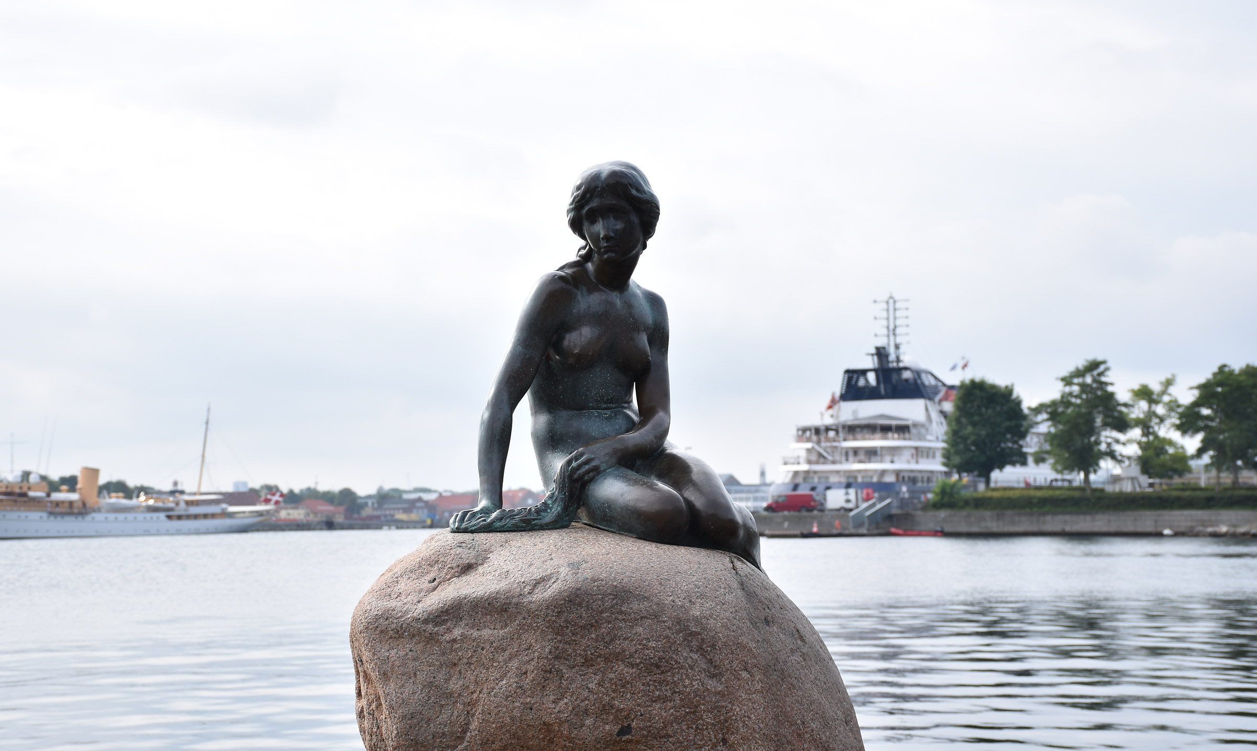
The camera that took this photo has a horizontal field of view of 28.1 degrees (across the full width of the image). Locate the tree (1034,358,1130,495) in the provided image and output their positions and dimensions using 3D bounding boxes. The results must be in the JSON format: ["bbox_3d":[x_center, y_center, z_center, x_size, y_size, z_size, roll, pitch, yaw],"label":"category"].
[{"bbox_3d":[47.947,5.506,266.000,10.000,14.600,9.600,0,-3,0],"label":"tree"}]

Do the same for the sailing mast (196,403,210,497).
[{"bbox_3d":[-78.224,13.624,462.000,0.400,17.000,0.400,10,-11,-17],"label":"sailing mast"}]

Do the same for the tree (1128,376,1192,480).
[{"bbox_3d":[61.108,6.400,290.000,7.600,12.700,7.400,0,-3,0],"label":"tree"}]

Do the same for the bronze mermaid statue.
[{"bbox_3d":[-0.071,-0.029,7.750,0.960,1.260,0.750,1,-4,-24],"label":"bronze mermaid statue"}]

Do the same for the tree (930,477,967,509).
[{"bbox_3d":[32.546,11.999,256.000,3.800,3.300,3.700,0,-3,0],"label":"tree"}]

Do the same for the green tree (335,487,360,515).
[{"bbox_3d":[-77.212,34.765,690.000,7.000,8.200,7.000,0,-3,0],"label":"green tree"}]

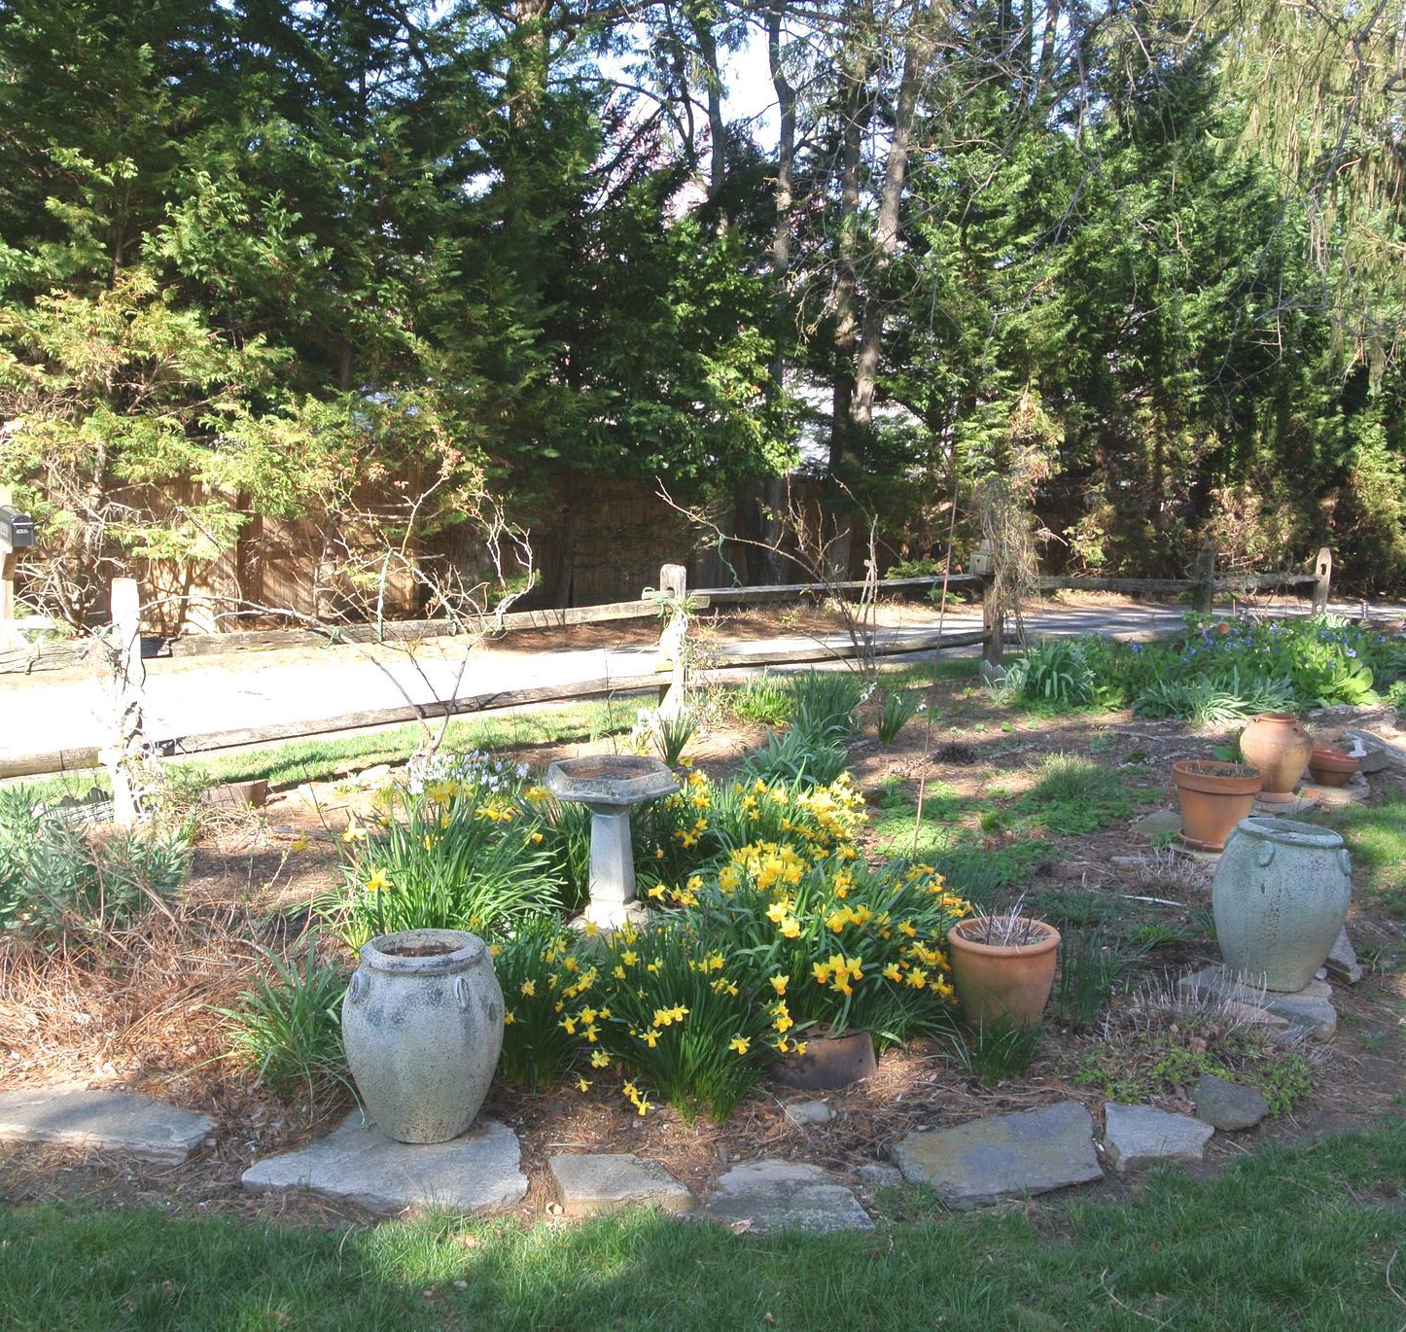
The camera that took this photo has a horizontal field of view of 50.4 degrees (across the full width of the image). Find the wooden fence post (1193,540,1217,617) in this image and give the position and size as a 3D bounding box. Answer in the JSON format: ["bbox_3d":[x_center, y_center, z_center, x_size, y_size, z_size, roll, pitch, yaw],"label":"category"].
[{"bbox_3d":[4.087,-0.572,12.200,0.120,0.940,0.130,6,9,44],"label":"wooden fence post"}]

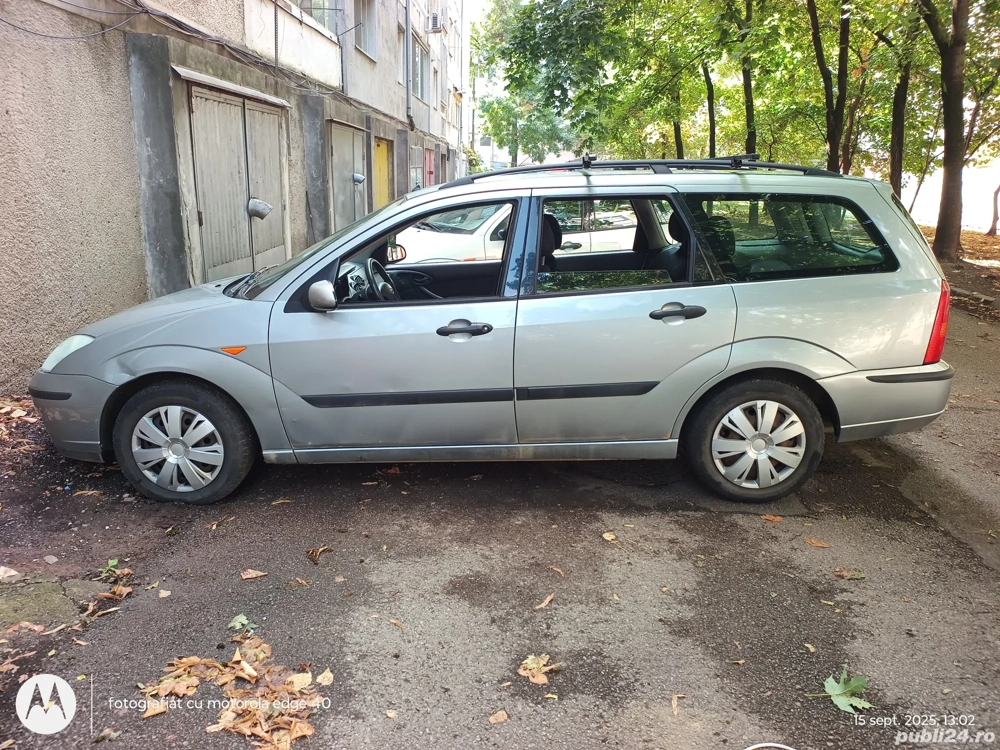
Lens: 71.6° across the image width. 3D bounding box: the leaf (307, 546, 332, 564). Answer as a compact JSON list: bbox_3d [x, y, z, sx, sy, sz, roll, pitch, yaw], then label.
[{"bbox_3d":[-0.730,0.726,2.787,0.100,0.035,0.085,-6,17,-16],"label":"leaf"}]

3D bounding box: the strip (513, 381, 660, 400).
[{"bbox_3d":[0.379,0.071,3.014,0.632,0.060,0.023,-3,16,2],"label":"strip"}]

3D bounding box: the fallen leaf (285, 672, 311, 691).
[{"bbox_3d":[-0.604,0.924,2.089,0.080,0.016,0.072,-6,17,-19],"label":"fallen leaf"}]

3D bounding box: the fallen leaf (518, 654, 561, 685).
[{"bbox_3d":[0.122,0.907,2.136,0.130,0.024,0.120,0,16,3],"label":"fallen leaf"}]

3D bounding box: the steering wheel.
[{"bbox_3d":[-0.556,-0.413,3.412,0.110,0.380,0.380,-25,13,7],"label":"steering wheel"}]

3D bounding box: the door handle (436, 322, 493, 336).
[{"bbox_3d":[-0.151,-0.194,2.957,0.240,0.058,0.050,-1,15,1],"label":"door handle"}]

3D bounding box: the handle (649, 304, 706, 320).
[{"bbox_3d":[0.748,-0.264,2.923,0.245,0.060,0.050,-1,15,1],"label":"handle"}]

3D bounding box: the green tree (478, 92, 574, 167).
[{"bbox_3d":[0.805,-8.273,26.773,3.798,5.064,3.798,0,15,0],"label":"green tree"}]

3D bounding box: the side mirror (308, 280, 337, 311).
[{"bbox_3d":[-0.735,-0.325,2.869,0.105,0.135,0.190,-1,15,1],"label":"side mirror"}]

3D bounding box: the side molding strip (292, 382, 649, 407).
[{"bbox_3d":[-0.088,0.088,3.026,1.570,0.062,0.025,-2,16,2],"label":"side molding strip"}]

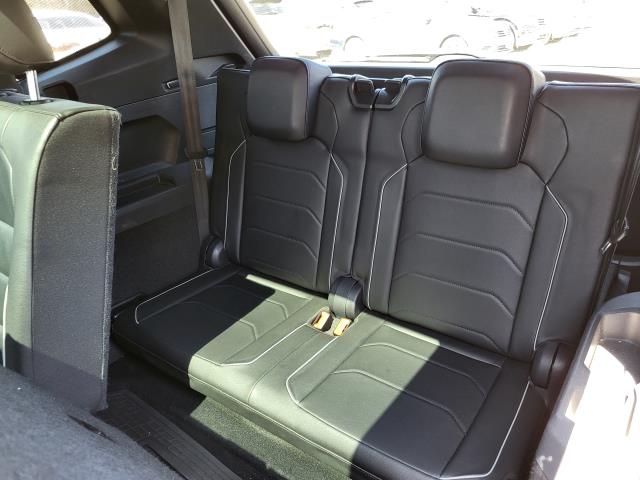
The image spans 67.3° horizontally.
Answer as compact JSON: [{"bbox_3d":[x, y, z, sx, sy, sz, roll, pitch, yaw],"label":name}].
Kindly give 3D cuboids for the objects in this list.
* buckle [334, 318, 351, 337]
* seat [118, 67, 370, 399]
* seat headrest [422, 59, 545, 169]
[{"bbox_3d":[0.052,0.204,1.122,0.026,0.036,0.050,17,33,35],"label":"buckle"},{"bbox_3d":[-0.194,-0.093,1.206,0.550,0.670,0.630,17,33,35],"label":"seat"},{"bbox_3d":[0.319,-0.258,0.954,0.200,0.198,0.118,17,21,35],"label":"seat headrest"}]

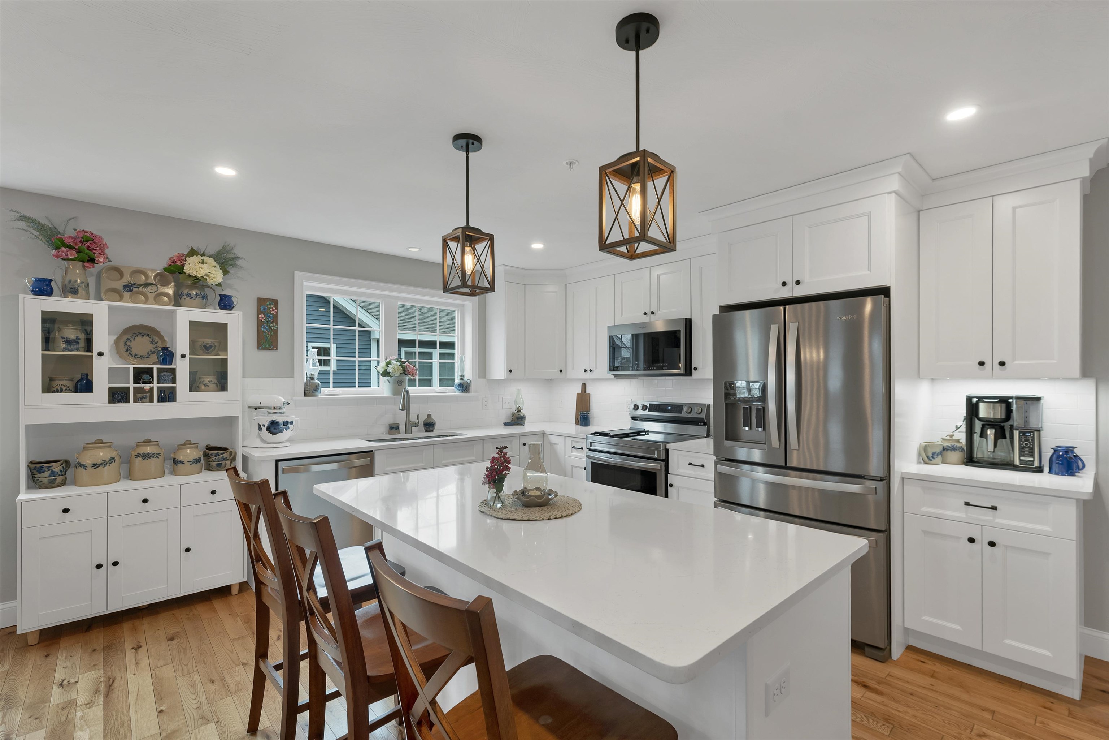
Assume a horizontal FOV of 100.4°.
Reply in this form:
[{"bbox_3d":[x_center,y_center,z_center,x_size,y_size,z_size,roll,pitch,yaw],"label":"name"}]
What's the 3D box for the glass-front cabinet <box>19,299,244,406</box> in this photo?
[{"bbox_3d":[-2.516,-0.090,2.829,0.985,0.585,0.270,0,-1,-42],"label":"glass-front cabinet"}]

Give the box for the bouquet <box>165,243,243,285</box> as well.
[{"bbox_3d":[-2.274,-0.684,3.008,0.400,0.260,0.260,0,-1,-42],"label":"bouquet"}]

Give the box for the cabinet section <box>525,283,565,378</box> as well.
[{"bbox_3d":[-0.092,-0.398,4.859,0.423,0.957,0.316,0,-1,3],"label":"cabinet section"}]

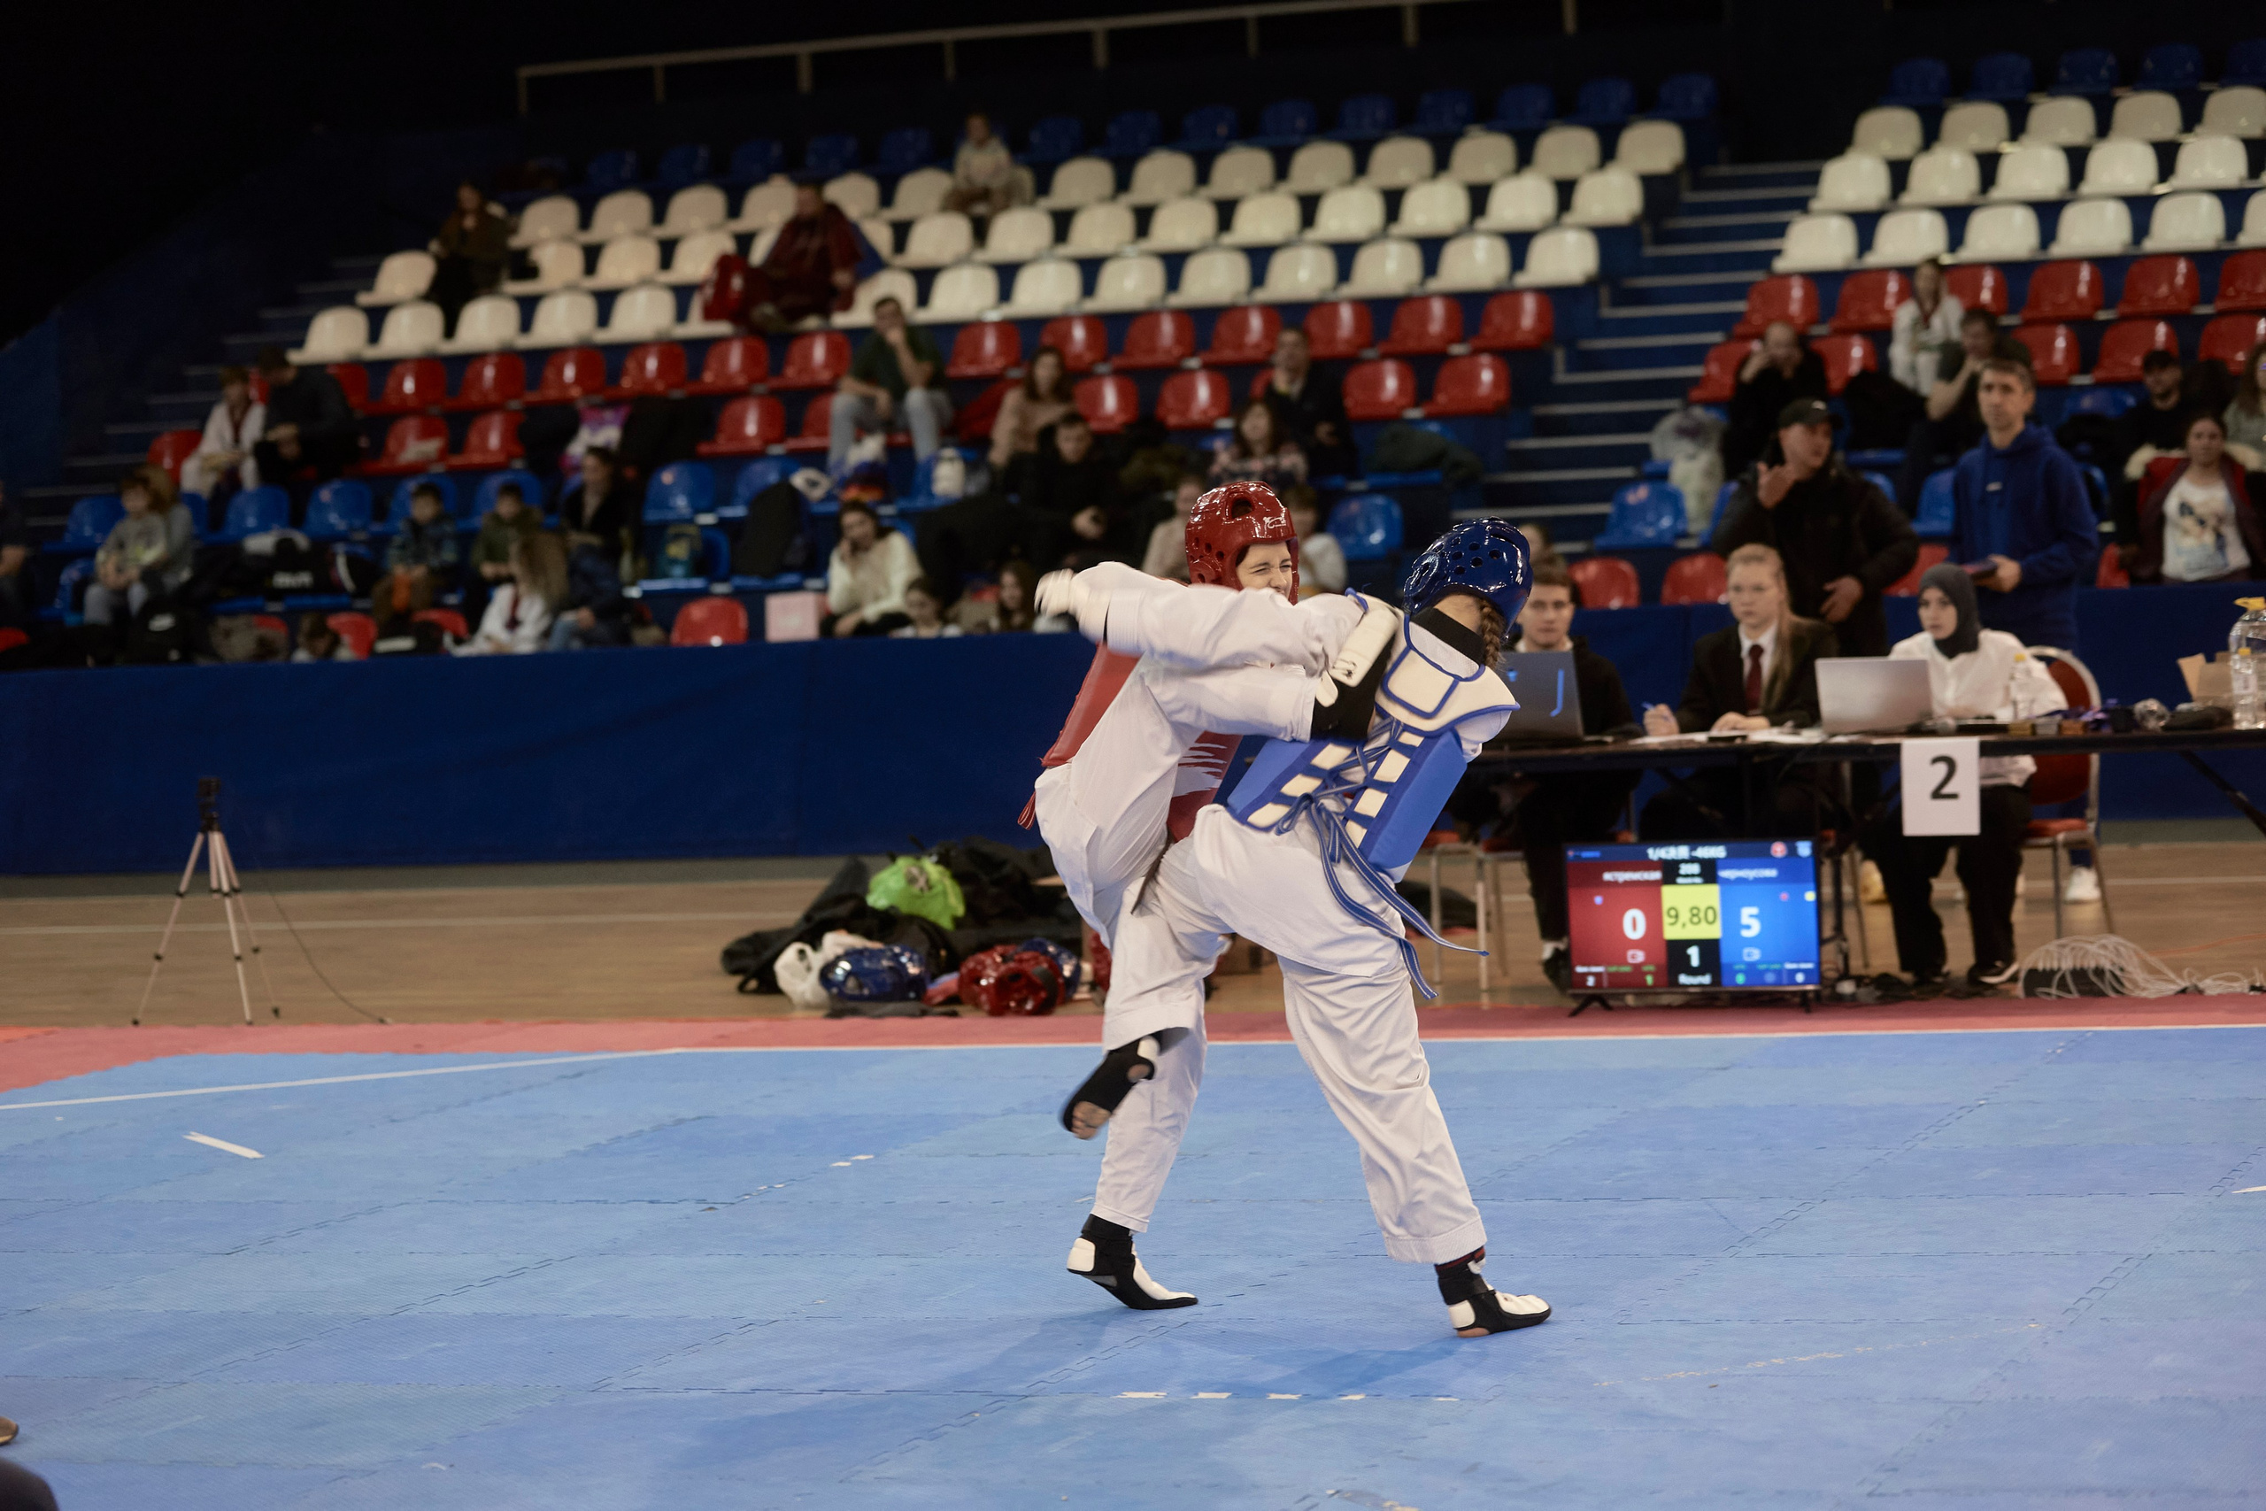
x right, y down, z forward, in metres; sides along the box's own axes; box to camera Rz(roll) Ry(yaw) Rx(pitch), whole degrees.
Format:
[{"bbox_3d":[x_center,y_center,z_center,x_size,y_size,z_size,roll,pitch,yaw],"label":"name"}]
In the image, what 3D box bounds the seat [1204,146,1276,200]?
[{"bbox_3d":[0.618,-3.409,33.198,0.410,0.320,0.380,-2,3,19],"label":"seat"}]

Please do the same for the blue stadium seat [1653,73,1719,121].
[{"bbox_3d":[3.455,-4.153,35.757,0.400,0.305,0.390,-2,3,20],"label":"blue stadium seat"}]

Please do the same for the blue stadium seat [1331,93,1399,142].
[{"bbox_3d":[1.359,-3.776,33.626,0.410,0.300,0.380,-2,3,18],"label":"blue stadium seat"}]

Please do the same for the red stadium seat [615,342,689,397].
[{"bbox_3d":[-2.917,-2.299,33.791,0.400,0.305,0.390,-2,3,20],"label":"red stadium seat"}]

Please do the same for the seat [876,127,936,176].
[{"bbox_3d":[-1.446,-3.709,34.941,0.410,0.320,0.380,-2,3,19],"label":"seat"}]

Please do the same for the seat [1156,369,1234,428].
[{"bbox_3d":[0.280,-1.795,28.663,0.410,0.315,0.390,-2,3,18],"label":"seat"}]

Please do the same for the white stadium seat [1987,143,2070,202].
[{"bbox_3d":[4.569,-2.963,28.837,0.395,0.290,0.355,-2,3,20],"label":"white stadium seat"}]

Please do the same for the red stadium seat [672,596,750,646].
[{"bbox_3d":[-1.907,-0.570,25.524,0.395,0.290,0.355,-2,3,20],"label":"red stadium seat"}]

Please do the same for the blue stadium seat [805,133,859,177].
[{"bbox_3d":[-1.747,-3.501,33.070,0.395,0.290,0.355,-2,3,20],"label":"blue stadium seat"}]

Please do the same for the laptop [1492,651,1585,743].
[{"bbox_3d":[1.160,-0.169,16.493,0.360,0.250,0.320,-1,3,25],"label":"laptop"}]

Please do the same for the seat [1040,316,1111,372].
[{"bbox_3d":[-0.344,-2.147,29.770,0.400,0.315,0.370,-2,3,20],"label":"seat"}]

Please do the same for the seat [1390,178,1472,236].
[{"bbox_3d":[1.651,-3.031,31.393,0.410,0.315,0.390,-2,3,18],"label":"seat"}]

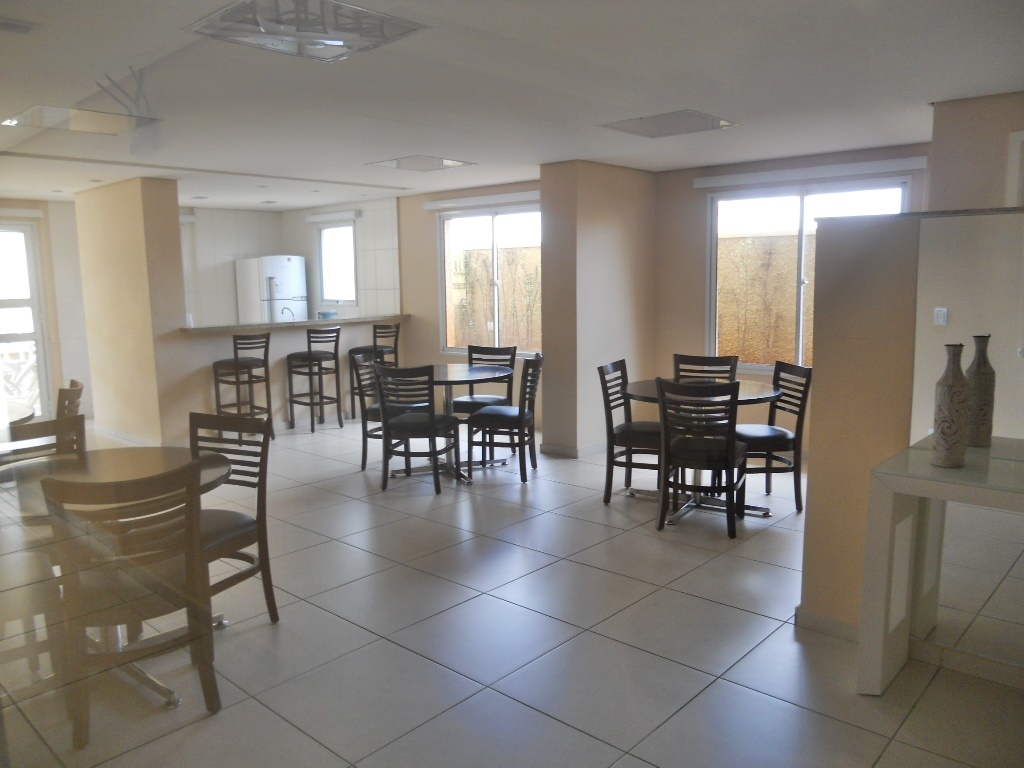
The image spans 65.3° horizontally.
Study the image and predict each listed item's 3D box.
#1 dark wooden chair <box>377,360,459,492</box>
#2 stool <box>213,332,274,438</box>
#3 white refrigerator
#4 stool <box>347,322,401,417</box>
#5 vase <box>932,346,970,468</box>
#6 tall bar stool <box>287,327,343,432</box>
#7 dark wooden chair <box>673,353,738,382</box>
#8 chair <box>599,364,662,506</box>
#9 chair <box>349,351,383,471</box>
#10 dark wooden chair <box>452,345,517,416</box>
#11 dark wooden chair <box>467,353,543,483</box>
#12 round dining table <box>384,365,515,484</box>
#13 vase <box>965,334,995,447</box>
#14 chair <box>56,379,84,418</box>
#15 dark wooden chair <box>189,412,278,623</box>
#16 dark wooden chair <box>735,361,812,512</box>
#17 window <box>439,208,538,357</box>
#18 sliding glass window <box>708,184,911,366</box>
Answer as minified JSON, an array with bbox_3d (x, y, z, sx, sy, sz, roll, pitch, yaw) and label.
[{"bbox_3d":[-0.660,0.284,5.710,0.445,0.900,0.490,2,9,17],"label":"dark wooden chair"},{"bbox_3d":[-2.471,0.030,7.369,0.435,0.995,0.385,6,11,41],"label":"stool"},{"bbox_3d":[-3.013,-0.737,10.197,0.660,1.730,0.610,6,11,42],"label":"white refrigerator"},{"bbox_3d":[-1.435,-0.135,8.390,0.435,0.995,0.385,5,10,37],"label":"stool"},{"bbox_3d":[1.537,0.072,2.796,0.110,0.430,0.110,6,11,42],"label":"vase"},{"bbox_3d":[-1.950,-0.057,7.913,0.435,0.995,0.385,6,11,42],"label":"tall bar stool"},{"bbox_3d":[1.272,0.267,5.496,0.455,0.888,0.525,3,9,28],"label":"dark wooden chair"},{"bbox_3d":[0.844,0.316,5.197,0.525,0.888,0.455,4,9,28],"label":"chair"},{"bbox_3d":[-0.914,0.203,6.173,0.525,0.888,0.455,2,9,21],"label":"chair"},{"bbox_3d":[-0.252,0.157,6.549,0.445,0.900,0.490,3,9,25],"label":"dark wooden chair"},{"bbox_3d":[-0.052,0.238,5.960,0.490,0.900,0.445,1,8,14],"label":"dark wooden chair"},{"bbox_3d":[-0.478,0.278,6.092,1.000,0.750,1.000,-1,8,0],"label":"round dining table"},{"bbox_3d":[1.775,0.026,3.029,0.118,0.414,0.118,6,11,42],"label":"vase"},{"bbox_3d":[-2.749,0.454,4.592,0.525,0.888,0.455,-4,9,-20],"label":"chair"},{"bbox_3d":[-1.292,0.609,3.352,0.455,0.888,0.525,3,9,25],"label":"dark wooden chair"},{"bbox_3d":[1.575,0.333,5.102,0.490,0.900,0.445,-2,8,-9],"label":"dark wooden chair"},{"bbox_3d":[-0.154,-1.017,8.098,1.600,1.490,0.100,6,11,42],"label":"window"},{"bbox_3d":[2.212,-0.775,6.147,1.530,1.450,0.100,6,11,42],"label":"sliding glass window"}]

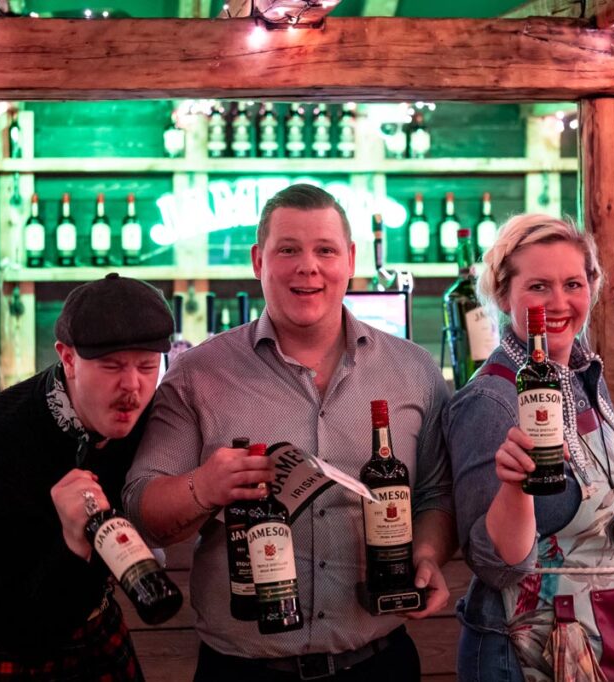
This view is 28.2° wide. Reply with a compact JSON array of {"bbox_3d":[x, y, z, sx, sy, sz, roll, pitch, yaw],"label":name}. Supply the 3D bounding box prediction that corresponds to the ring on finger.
[{"bbox_3d":[-0.374,0.281,2.120,0.027,0.036,0.025,-20,0,-3],"label":"ring on finger"}]

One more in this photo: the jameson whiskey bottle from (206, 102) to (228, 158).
[{"bbox_3d":[-0.374,-0.888,5.019,0.077,0.290,0.077,-1,1,-6],"label":"jameson whiskey bottle"}]

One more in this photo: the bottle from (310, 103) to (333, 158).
[{"bbox_3d":[0.059,-0.896,5.071,0.077,0.290,0.077,-1,1,-6],"label":"bottle"}]

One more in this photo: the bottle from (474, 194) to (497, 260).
[{"bbox_3d":[0.749,-0.473,5.102,0.076,0.293,0.076,0,1,-5],"label":"bottle"}]

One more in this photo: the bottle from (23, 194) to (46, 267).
[{"bbox_3d":[-1.098,-0.447,4.928,0.077,0.297,0.077,-1,1,-6],"label":"bottle"}]

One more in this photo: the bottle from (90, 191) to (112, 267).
[{"bbox_3d":[-0.838,-0.449,4.958,0.077,0.297,0.077,-1,1,-6],"label":"bottle"}]

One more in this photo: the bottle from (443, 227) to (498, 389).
[{"bbox_3d":[0.437,-0.054,3.200,0.143,0.480,0.143,-6,-1,-37],"label":"bottle"}]

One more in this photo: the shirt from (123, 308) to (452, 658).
[{"bbox_3d":[-0.034,0.241,2.130,0.560,0.590,0.340,-1,1,-3],"label":"shirt"}]

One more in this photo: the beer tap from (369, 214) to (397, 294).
[{"bbox_3d":[0.213,-0.241,3.400,0.095,0.235,0.050,0,1,35],"label":"beer tap"}]

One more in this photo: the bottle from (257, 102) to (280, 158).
[{"bbox_3d":[-0.159,-0.892,5.045,0.077,0.290,0.077,-1,1,-6],"label":"bottle"}]

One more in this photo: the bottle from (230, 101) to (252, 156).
[{"bbox_3d":[-0.265,-0.879,4.988,0.076,0.293,0.076,0,1,-5],"label":"bottle"}]

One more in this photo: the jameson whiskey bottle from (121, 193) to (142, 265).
[{"bbox_3d":[-0.708,-0.448,4.939,0.076,0.293,0.076,0,1,-7],"label":"jameson whiskey bottle"}]

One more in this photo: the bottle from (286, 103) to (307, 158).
[{"bbox_3d":[-0.049,-0.894,5.058,0.077,0.290,0.077,-1,1,-6],"label":"bottle"}]

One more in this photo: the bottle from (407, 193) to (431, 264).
[{"bbox_3d":[0.467,-0.468,5.070,0.076,0.293,0.076,0,1,-5],"label":"bottle"}]

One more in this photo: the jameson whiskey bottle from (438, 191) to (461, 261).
[{"bbox_3d":[0.597,-0.470,5.085,0.076,0.293,0.076,0,1,-5],"label":"jameson whiskey bottle"}]

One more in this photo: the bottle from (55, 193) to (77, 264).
[{"bbox_3d":[-0.966,-0.444,4.910,0.076,0.293,0.076,0,1,-7],"label":"bottle"}]

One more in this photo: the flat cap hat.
[{"bbox_3d":[-0.334,-0.046,2.120,0.200,0.125,0.255,-1,16,-22],"label":"flat cap hat"}]

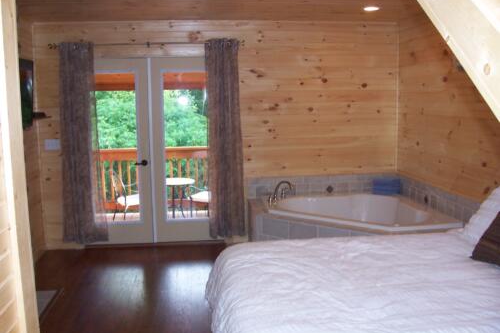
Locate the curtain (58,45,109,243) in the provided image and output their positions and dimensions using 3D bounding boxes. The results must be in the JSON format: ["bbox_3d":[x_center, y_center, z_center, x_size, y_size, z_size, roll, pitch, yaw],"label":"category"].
[{"bbox_3d":[-1.796,-0.218,5.213,0.447,2.120,0.110,-2,8,-7],"label":"curtain"}]

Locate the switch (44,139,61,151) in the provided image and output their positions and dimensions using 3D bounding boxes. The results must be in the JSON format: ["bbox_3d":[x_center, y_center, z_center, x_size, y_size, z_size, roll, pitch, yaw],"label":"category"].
[{"bbox_3d":[-2.097,-0.226,5.236,0.162,0.117,0.017,-2,8,-7],"label":"switch"}]

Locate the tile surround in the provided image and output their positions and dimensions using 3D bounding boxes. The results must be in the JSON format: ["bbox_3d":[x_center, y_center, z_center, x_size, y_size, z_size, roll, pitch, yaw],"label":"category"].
[{"bbox_3d":[0.958,0.575,4.846,1.760,0.725,1.760,-2,8,-7],"label":"tile surround"}]

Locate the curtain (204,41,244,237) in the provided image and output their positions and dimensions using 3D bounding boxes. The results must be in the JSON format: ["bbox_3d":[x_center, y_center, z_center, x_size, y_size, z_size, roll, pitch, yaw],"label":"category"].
[{"bbox_3d":[-0.267,-0.279,5.399,0.409,2.168,0.110,-2,8,-7],"label":"curtain"}]

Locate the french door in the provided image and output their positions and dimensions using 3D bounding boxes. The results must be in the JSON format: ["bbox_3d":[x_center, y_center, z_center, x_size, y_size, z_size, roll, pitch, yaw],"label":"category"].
[{"bbox_3d":[-1.065,-0.150,5.417,1.542,2.036,0.100,-2,8,-7],"label":"french door"}]

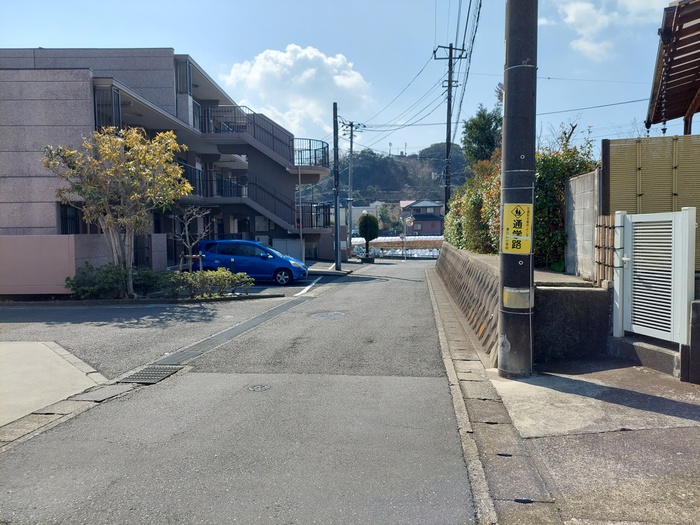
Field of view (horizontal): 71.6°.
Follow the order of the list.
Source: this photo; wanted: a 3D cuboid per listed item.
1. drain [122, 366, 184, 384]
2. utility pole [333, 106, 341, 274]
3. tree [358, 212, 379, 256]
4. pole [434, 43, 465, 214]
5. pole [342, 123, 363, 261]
[{"bbox_3d":[-2.323,1.339,5.720,0.440,0.050,0.700,-1,3,4],"label":"drain"},{"bbox_3d":[-0.631,-3.707,23.811,0.340,8.175,0.340,-1,3,0],"label":"utility pole"},{"bbox_3d":[1.161,-1.773,31.235,1.280,2.813,1.280,-1,3,0],"label":"tree"},{"bbox_3d":[5.883,-6.388,28.602,1.850,12.846,0.420,0,3,10],"label":"pole"},{"bbox_3d":[0.129,-5.968,40.039,1.600,11.267,0.500,-1,3,0],"label":"pole"}]

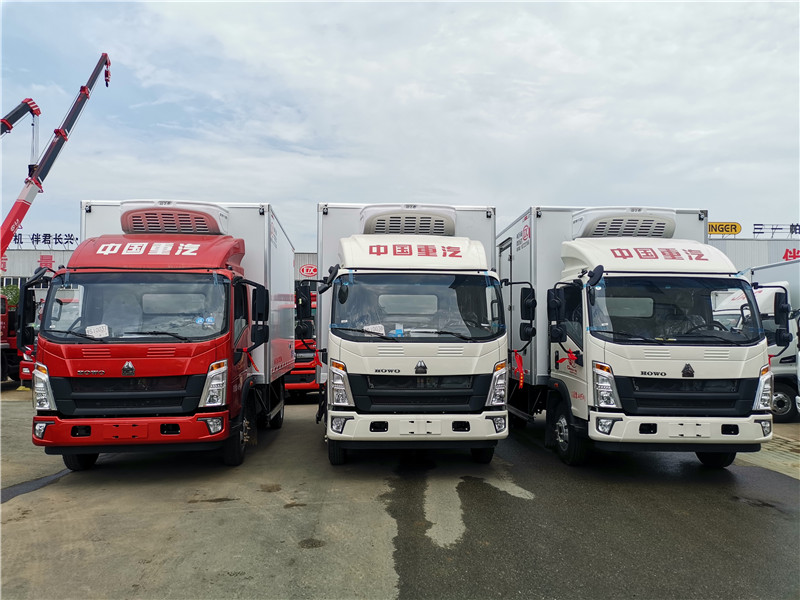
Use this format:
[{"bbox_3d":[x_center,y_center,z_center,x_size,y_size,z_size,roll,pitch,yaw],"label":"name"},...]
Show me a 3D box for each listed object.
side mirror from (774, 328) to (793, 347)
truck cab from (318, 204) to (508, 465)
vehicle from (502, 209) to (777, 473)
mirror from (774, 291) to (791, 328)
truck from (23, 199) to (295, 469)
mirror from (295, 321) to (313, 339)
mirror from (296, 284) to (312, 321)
[{"bbox_3d":[4.347,0.428,6.800,0.190,0.195,0.120,1,-4,-14],"label":"side mirror"},{"bbox_3d":[0.014,0.469,9.368,2.441,3.338,5.960,0,-3,-4],"label":"truck cab"},{"bbox_3d":[2.962,0.482,9.376,2.441,3.338,5.960,0,-3,-2],"label":"vehicle"},{"bbox_3d":[4.331,0.107,6.800,0.190,0.370,0.110,1,-4,-14],"label":"mirror"},{"bbox_3d":[-3.081,0.443,9.161,2.441,3.338,5.960,1,-3,-6],"label":"truck"},{"bbox_3d":[-1.063,0.330,6.660,0.190,0.190,0.110,0,-3,11],"label":"mirror"},{"bbox_3d":[-1.061,0.024,6.660,0.190,0.350,0.110,0,-3,11],"label":"mirror"}]

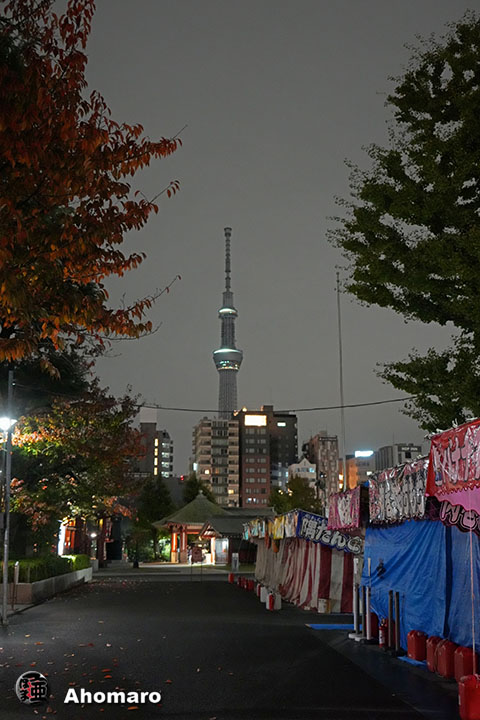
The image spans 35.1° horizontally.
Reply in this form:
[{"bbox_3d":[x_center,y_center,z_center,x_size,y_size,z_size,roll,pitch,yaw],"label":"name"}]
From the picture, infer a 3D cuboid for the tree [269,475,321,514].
[{"bbox_3d":[6.650,18.880,91.131,6.500,10.200,6.500,0,-14,0],"label":"tree"}]

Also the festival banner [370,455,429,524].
[{"bbox_3d":[2.570,2.272,12.675,0.080,0.860,2.750,2,-14,-7],"label":"festival banner"}]

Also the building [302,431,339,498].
[{"bbox_3d":[26.832,44.072,251.258,6.800,38.000,18.000,3,-14,-11],"label":"building"}]

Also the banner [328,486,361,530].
[{"bbox_3d":[2.170,3.191,16.105,0.080,0.760,2.600,2,-14,-7],"label":"banner"}]

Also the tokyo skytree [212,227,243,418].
[{"bbox_3d":[-22.500,39.001,1466.352,65.000,632.000,65.000,3,-14,-11],"label":"tokyo skytree"}]

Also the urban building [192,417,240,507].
[{"bbox_3d":[-7.779,41.563,249.436,12.900,42.000,16.000,3,-14,-11],"label":"urban building"}]

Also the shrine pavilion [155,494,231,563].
[{"bbox_3d":[-3.550,14.208,64.474,6.700,6.100,6.700,3,-14,-11],"label":"shrine pavilion"}]

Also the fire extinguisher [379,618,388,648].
[{"bbox_3d":[2.370,4.500,12.537,0.160,0.470,0.150,-6,-15,23],"label":"fire extinguisher"}]

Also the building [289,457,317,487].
[{"bbox_3d":[19.377,45.726,237.089,7.300,28.000,9.000,3,-14,-11],"label":"building"}]

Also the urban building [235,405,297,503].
[{"bbox_3d":[7.775,40.439,255.317,17.500,47.000,18.000,3,-14,-11],"label":"urban building"}]

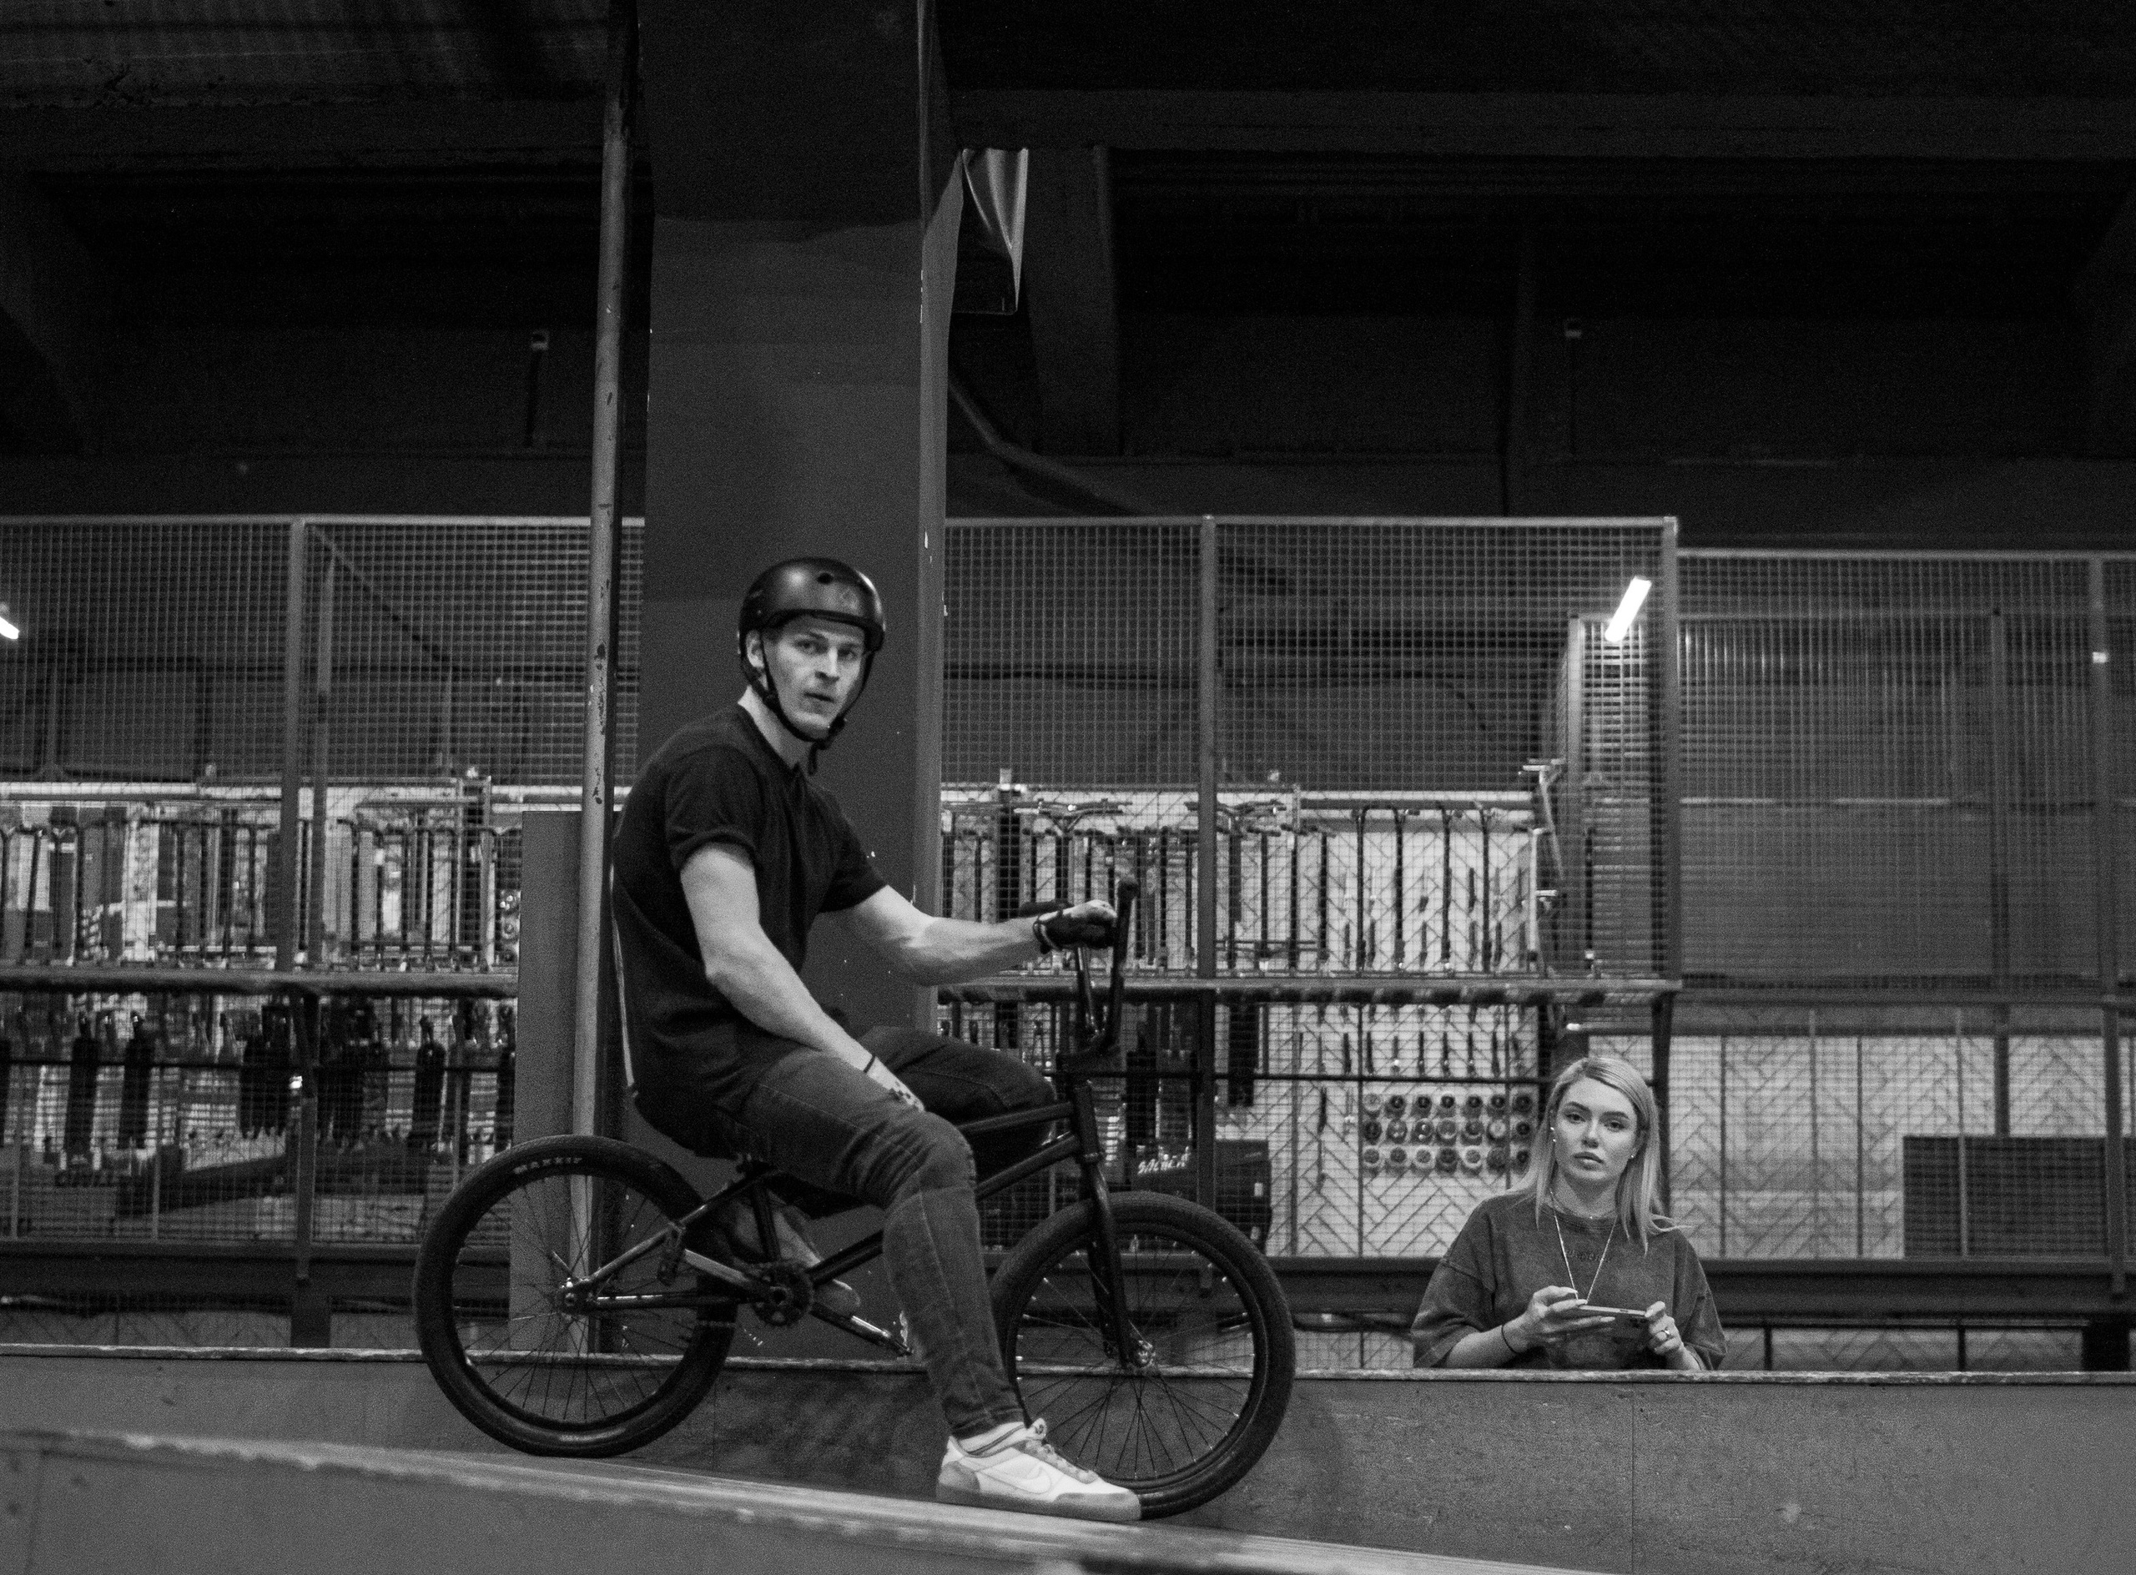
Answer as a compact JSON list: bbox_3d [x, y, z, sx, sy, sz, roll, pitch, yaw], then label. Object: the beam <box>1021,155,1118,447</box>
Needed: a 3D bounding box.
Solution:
[{"bbox_3d":[0.007,-1.496,12.000,0.300,0.650,2.000,0,-7,0],"label":"beam"}]

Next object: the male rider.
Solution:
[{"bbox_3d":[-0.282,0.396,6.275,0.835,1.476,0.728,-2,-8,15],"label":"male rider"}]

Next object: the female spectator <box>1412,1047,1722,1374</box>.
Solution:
[{"bbox_3d":[0.882,1.288,6.944,0.520,1.660,0.400,0,-7,3],"label":"female spectator"}]

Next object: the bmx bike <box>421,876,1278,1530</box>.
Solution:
[{"bbox_3d":[-0.311,0.612,6.349,1.408,0.992,0.700,6,-7,5],"label":"bmx bike"}]

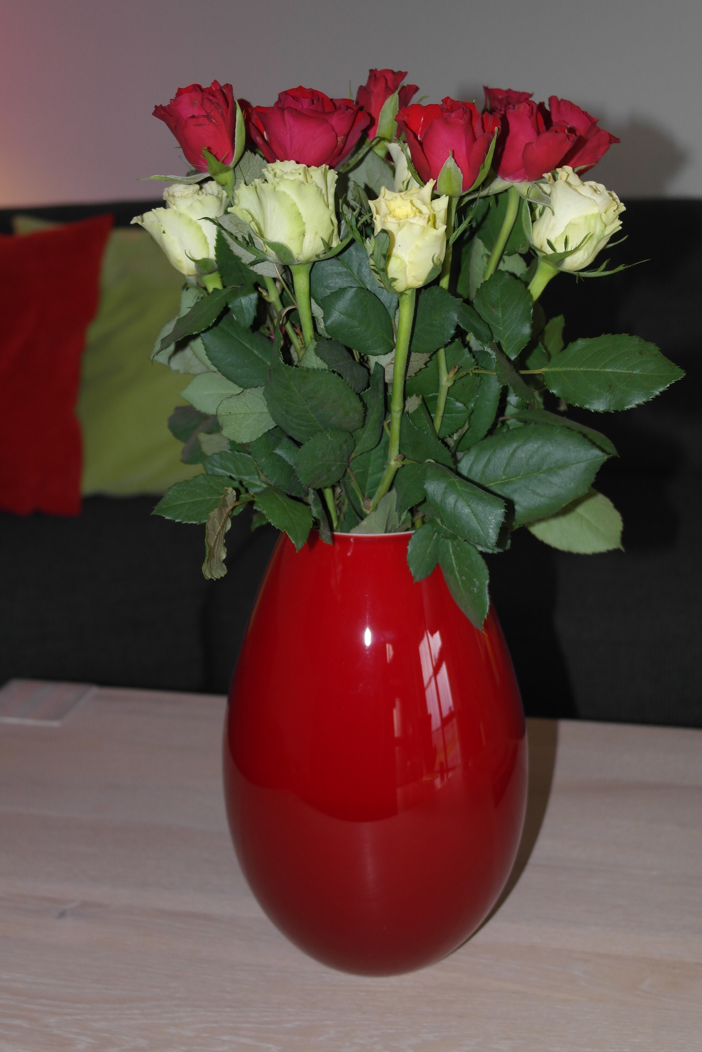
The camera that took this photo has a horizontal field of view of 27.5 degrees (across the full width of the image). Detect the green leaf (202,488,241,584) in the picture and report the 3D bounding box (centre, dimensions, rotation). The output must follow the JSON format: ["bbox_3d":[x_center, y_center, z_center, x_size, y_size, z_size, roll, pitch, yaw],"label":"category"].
[{"bbox_3d":[-0.069,0.004,0.750,0.015,0.049,0.015,12,-6,1],"label":"green leaf"}]

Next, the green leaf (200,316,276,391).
[{"bbox_3d":[-0.052,-0.083,0.682,0.042,0.027,0.010,43,-1,-6],"label":"green leaf"}]

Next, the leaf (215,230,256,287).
[{"bbox_3d":[-0.059,-0.142,0.765,0.026,0.035,0.009,-13,-9,12],"label":"leaf"}]

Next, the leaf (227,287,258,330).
[{"bbox_3d":[-0.056,-0.114,0.750,0.017,0.026,0.010,-1,-15,-6],"label":"leaf"}]

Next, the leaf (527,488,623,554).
[{"bbox_3d":[0.133,-0.005,0.851,0.065,0.045,0.014,43,-4,-4],"label":"leaf"}]

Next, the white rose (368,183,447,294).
[{"bbox_3d":[0.026,-0.132,0.655,0.035,0.045,0.035,2,26,0],"label":"white rose"}]

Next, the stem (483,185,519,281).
[{"bbox_3d":[0.076,-0.148,0.725,0.009,0.050,0.009,18,7,0],"label":"stem"}]

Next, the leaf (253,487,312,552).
[{"bbox_3d":[-0.036,-0.004,0.765,0.028,0.041,0.015,-30,-6,-2],"label":"leaf"}]

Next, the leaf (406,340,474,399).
[{"bbox_3d":[0.049,-0.084,0.786,0.042,0.038,0.012,-6,-17,4],"label":"leaf"}]

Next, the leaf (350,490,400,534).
[{"bbox_3d":[0.013,-0.006,0.785,0.028,0.028,0.014,15,6,1],"label":"leaf"}]

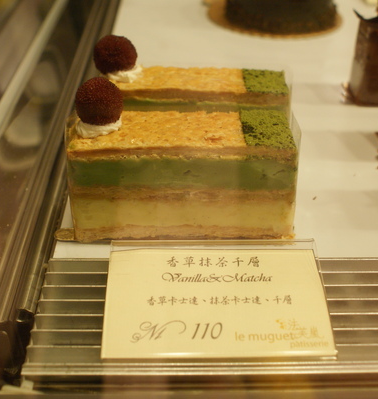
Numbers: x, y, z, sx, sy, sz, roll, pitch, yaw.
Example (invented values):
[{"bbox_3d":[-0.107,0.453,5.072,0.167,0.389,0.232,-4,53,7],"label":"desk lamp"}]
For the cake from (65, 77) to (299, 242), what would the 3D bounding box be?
[{"bbox_3d":[-0.003,-0.021,0.290,0.105,0.077,0.036,0,37,0],"label":"cake"}]

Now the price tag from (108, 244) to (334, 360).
[{"bbox_3d":[0.011,0.042,0.258,0.094,0.004,0.061,-1,43,0],"label":"price tag"}]

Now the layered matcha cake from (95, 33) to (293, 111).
[{"bbox_3d":[0.003,-0.053,0.333,0.105,0.077,0.036,0,37,0],"label":"layered matcha cake"}]

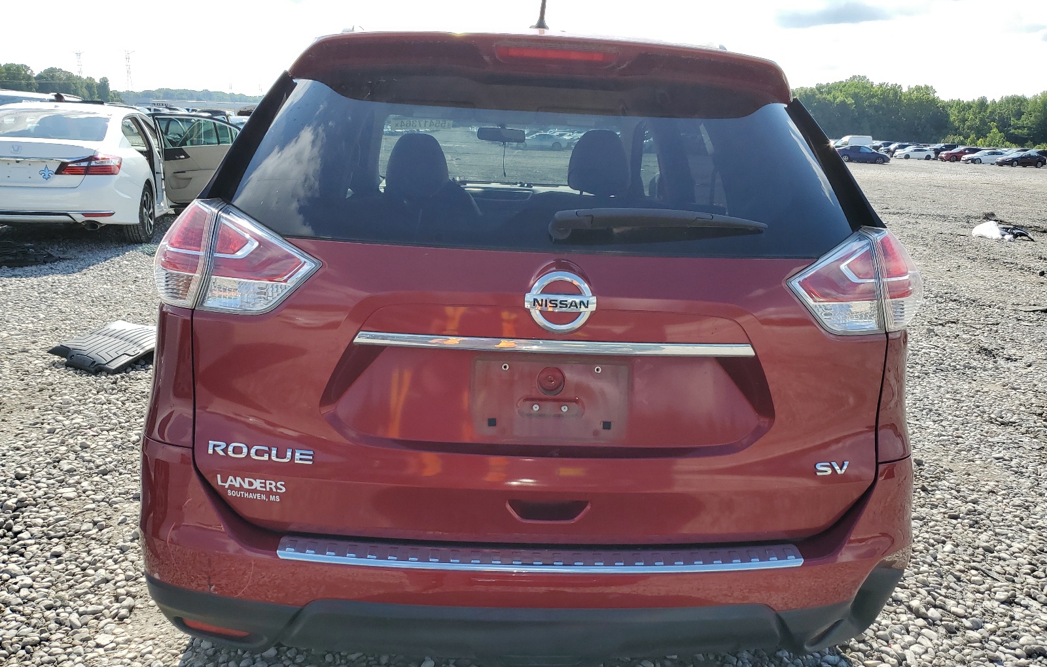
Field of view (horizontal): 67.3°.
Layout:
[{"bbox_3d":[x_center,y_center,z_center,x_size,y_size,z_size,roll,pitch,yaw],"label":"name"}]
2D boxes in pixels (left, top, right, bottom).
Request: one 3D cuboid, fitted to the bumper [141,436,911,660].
[{"bbox_3d":[0.032,0.478,1.712,1.820,0.430,0.550,2,15,-4],"label":"bumper"}]

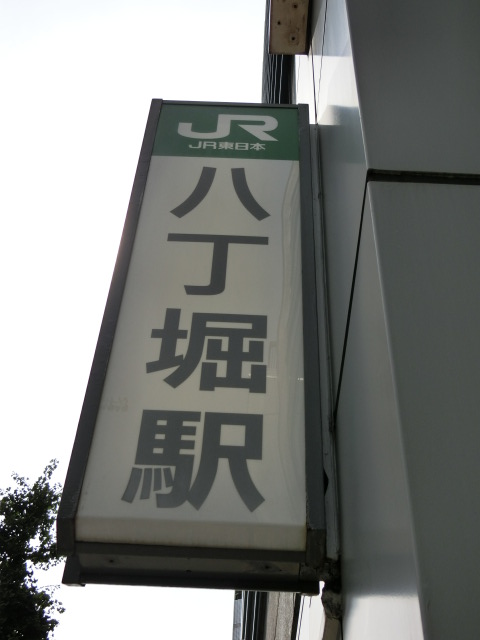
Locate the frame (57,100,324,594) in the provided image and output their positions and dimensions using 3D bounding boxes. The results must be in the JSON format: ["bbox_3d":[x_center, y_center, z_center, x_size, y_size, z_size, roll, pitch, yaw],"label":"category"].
[{"bbox_3d":[-0.081,-0.097,3.244,0.650,2.266,0.275,2,-50,1],"label":"frame"}]

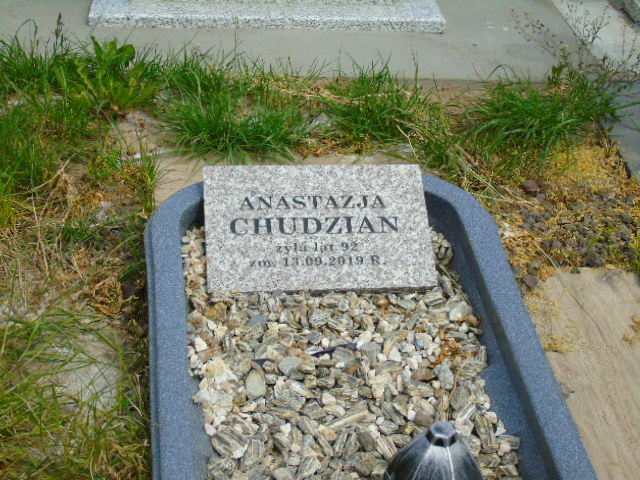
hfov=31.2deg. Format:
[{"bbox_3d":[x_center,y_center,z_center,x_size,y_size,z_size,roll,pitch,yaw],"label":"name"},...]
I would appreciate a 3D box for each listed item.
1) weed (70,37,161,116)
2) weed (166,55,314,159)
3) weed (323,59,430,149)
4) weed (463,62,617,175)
[{"bbox_3d":[-0.460,-0.381,2.591,0.195,0.133,0.166,-2,39,-9],"label":"weed"},{"bbox_3d":[-0.183,-0.302,2.506,0.317,0.157,0.238,-2,39,-9],"label":"weed"},{"bbox_3d":[0.120,-0.315,2.567,0.229,0.143,0.195,-2,39,-9],"label":"weed"},{"bbox_3d":[0.489,-0.285,2.547,0.315,0.173,0.236,-2,39,-9],"label":"weed"}]

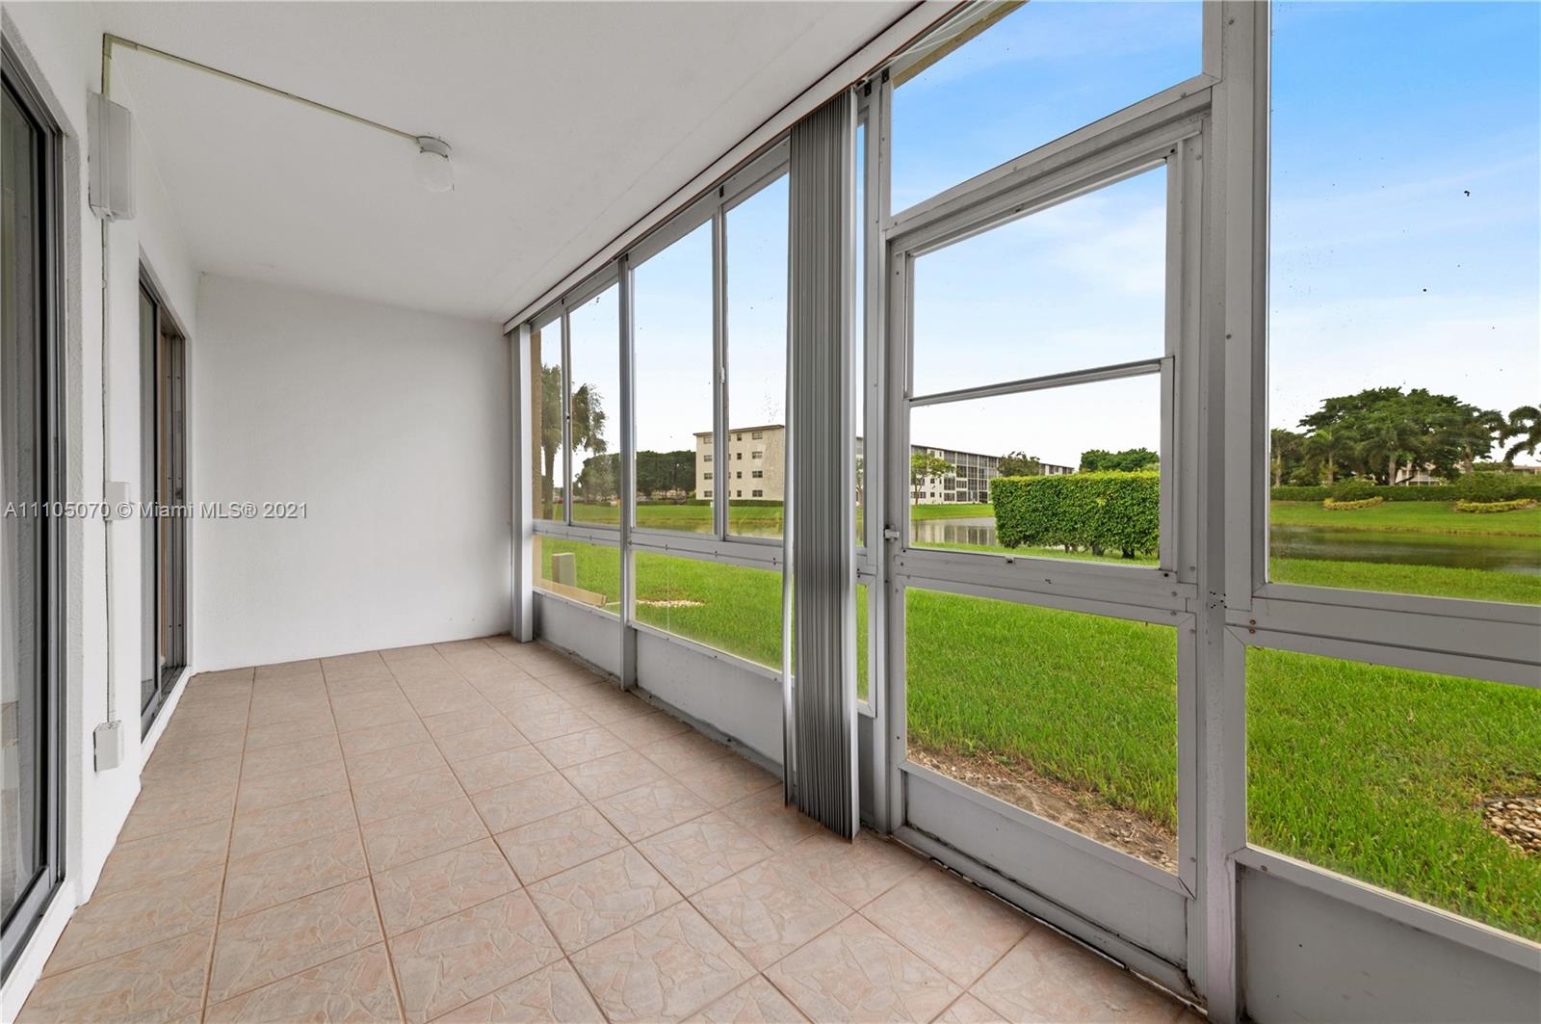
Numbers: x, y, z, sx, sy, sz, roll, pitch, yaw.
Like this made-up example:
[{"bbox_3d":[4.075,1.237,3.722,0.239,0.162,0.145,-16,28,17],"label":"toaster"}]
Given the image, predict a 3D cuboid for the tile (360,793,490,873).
[{"bbox_3d":[-1.144,1.056,1.844,0.323,0.010,0.323,1,0,-41],"label":"tile"}]

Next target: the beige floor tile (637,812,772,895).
[{"bbox_3d":[-0.214,1.070,1.765,0.323,0.010,0.323,1,0,-41],"label":"beige floor tile"}]

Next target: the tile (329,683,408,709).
[{"bbox_3d":[-2.191,1.019,3.048,0.315,0.010,0.315,2,-1,-41],"label":"tile"}]

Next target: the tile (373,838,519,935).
[{"bbox_3d":[-0.930,1.058,1.593,0.323,0.010,0.323,1,0,-41],"label":"tile"}]

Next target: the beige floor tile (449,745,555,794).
[{"bbox_3d":[-1.080,1.041,2.253,0.315,0.010,0.315,2,-1,-41],"label":"beige floor tile"}]

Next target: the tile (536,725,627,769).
[{"bbox_3d":[-0.843,1.047,2.472,0.315,0.010,0.315,0,0,-40],"label":"tile"}]

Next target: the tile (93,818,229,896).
[{"bbox_3d":[-1.813,1.038,1.673,0.272,0.010,0.315,0,0,-40],"label":"tile"}]

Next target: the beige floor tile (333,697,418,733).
[{"bbox_3d":[-2.023,1.048,2.862,0.323,0.010,0.323,1,0,-41],"label":"beige floor tile"}]

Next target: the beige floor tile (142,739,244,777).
[{"bbox_3d":[-2.456,1.027,2.395,0.282,0.010,0.315,0,0,-40],"label":"beige floor tile"}]

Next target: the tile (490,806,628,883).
[{"bbox_3d":[-0.671,1.052,1.779,0.315,0.010,0.315,0,0,-40],"label":"tile"}]

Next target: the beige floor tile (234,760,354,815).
[{"bbox_3d":[-1.811,1.047,2.123,0.323,0.010,0.323,1,0,-41],"label":"beige floor tile"}]

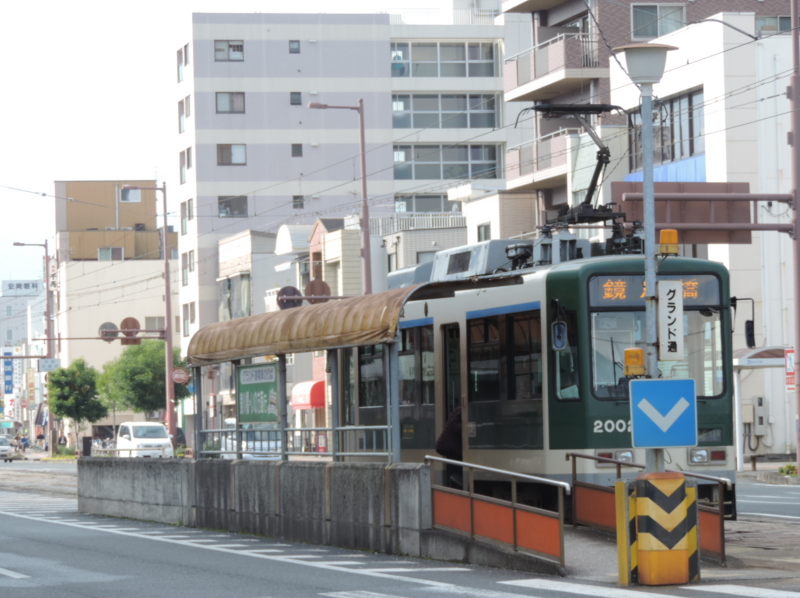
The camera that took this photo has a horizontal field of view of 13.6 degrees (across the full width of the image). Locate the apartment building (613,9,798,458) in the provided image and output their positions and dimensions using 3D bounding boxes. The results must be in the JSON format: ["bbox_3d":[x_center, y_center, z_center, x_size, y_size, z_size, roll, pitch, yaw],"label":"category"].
[{"bbox_3d":[12.148,-1.577,102.115,8.500,13.000,11.200,-1,-2,-14],"label":"apartment building"}]

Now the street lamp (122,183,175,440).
[{"bbox_3d":[-11.619,1.065,155.048,2.150,12.790,0.400,-1,-2,-14],"label":"street lamp"}]

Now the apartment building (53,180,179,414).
[{"bbox_3d":[-18.440,1.402,232.886,10.500,18.700,8.000,-1,-2,-14],"label":"apartment building"}]

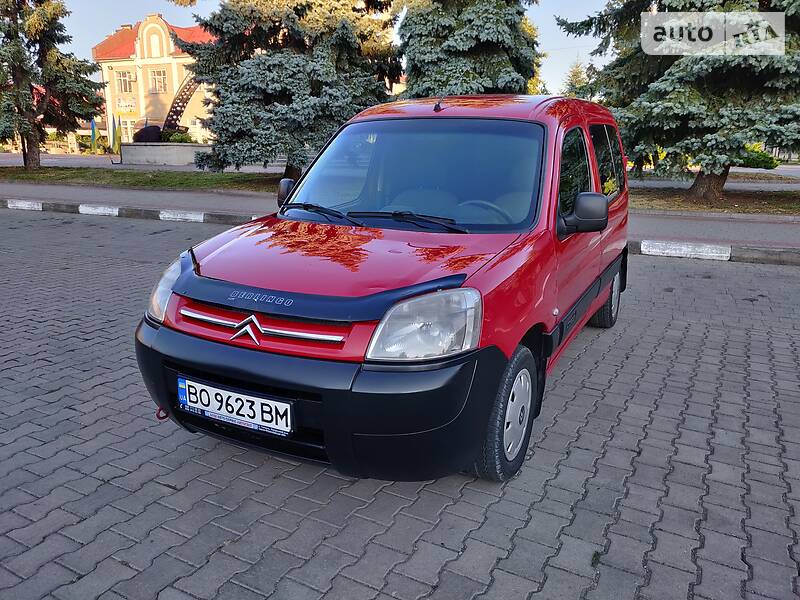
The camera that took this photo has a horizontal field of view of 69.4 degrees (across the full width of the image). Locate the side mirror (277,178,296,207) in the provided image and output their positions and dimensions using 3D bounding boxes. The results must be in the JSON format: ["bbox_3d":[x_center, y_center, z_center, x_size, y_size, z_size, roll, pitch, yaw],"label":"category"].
[{"bbox_3d":[-0.684,-0.616,3.470,0.225,0.220,0.180,7,15,27],"label":"side mirror"}]

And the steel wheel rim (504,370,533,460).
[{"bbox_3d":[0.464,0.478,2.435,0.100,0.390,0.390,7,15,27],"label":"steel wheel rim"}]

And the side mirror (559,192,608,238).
[{"bbox_3d":[0.845,-0.392,2.680,0.225,0.220,0.180,7,15,27],"label":"side mirror"}]

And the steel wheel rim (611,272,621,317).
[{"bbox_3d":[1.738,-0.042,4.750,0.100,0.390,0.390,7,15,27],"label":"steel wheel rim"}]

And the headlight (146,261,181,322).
[{"bbox_3d":[-1.014,-0.058,2.449,0.325,0.215,0.305,7,15,27],"label":"headlight"}]

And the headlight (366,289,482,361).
[{"bbox_3d":[0.092,0.080,1.872,0.325,0.215,0.305,7,15,27],"label":"headlight"}]

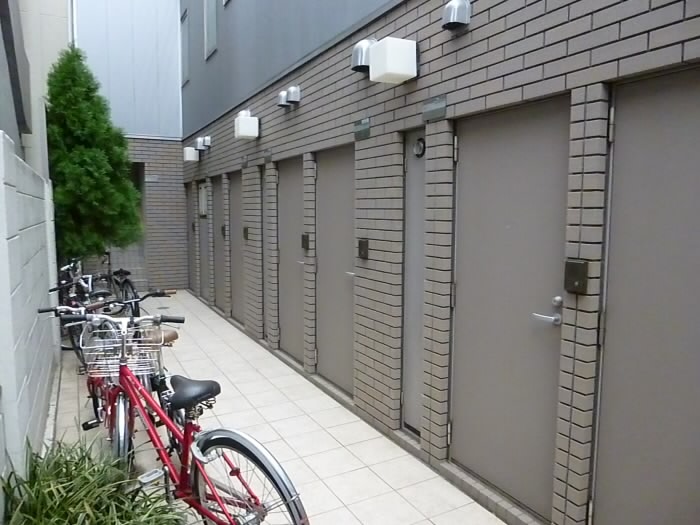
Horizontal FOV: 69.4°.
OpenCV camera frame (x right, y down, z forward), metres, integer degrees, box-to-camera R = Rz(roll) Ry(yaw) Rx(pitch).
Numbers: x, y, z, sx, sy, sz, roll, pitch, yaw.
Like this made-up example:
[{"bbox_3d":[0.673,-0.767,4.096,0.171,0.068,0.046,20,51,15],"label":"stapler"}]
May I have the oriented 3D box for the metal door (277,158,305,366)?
[{"bbox_3d":[-0.530,-0.017,5.018,0.055,1.970,0.810,-3,6,-29],"label":"metal door"}]

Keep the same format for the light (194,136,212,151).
[{"bbox_3d":[-2.254,-1.800,7.633,0.145,0.190,0.180,-3,7,-29],"label":"light"}]

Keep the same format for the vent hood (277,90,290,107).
[{"bbox_3d":[-0.613,-1.522,4.701,0.120,0.143,0.132,-3,6,-29],"label":"vent hood"}]

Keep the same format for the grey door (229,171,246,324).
[{"bbox_3d":[-1.409,-0.181,6.606,0.055,1.960,0.815,-3,6,-29],"label":"grey door"}]

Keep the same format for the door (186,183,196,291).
[{"bbox_3d":[-2.734,-0.417,9.002,0.055,1.945,0.800,-3,6,-29],"label":"door"}]

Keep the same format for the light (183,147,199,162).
[{"bbox_3d":[-2.493,-1.710,8.004,0.215,0.200,0.200,-3,7,-29],"label":"light"}]

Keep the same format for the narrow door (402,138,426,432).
[{"bbox_3d":[0.449,0.162,3.270,0.050,1.968,0.287,-3,7,-28],"label":"narrow door"}]

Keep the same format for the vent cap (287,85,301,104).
[{"bbox_3d":[-0.511,-1.502,4.517,0.120,0.145,0.132,-3,6,-29],"label":"vent cap"}]

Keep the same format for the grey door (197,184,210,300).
[{"bbox_3d":[-2.284,-0.374,8.138,0.070,1.885,0.770,-3,7,-29],"label":"grey door"}]

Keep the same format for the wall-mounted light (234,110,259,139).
[{"bbox_3d":[-1.106,-1.447,5.478,0.243,0.203,0.185,-3,6,-29],"label":"wall-mounted light"}]

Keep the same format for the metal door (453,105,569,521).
[{"bbox_3d":[0.803,0.208,2.572,0.070,1.947,0.763,-3,7,-29],"label":"metal door"}]

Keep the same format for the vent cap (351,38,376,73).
[{"bbox_3d":[0.087,-1.410,3.407,0.145,0.190,0.175,-3,7,-29],"label":"vent cap"}]

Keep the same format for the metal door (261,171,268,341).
[{"bbox_3d":[-0.900,-0.111,5.643,0.070,1.920,0.320,-3,7,-29],"label":"metal door"}]

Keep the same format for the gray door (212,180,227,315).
[{"bbox_3d":[-1.839,-0.290,7.337,0.070,1.905,0.760,-3,7,-29],"label":"gray door"}]

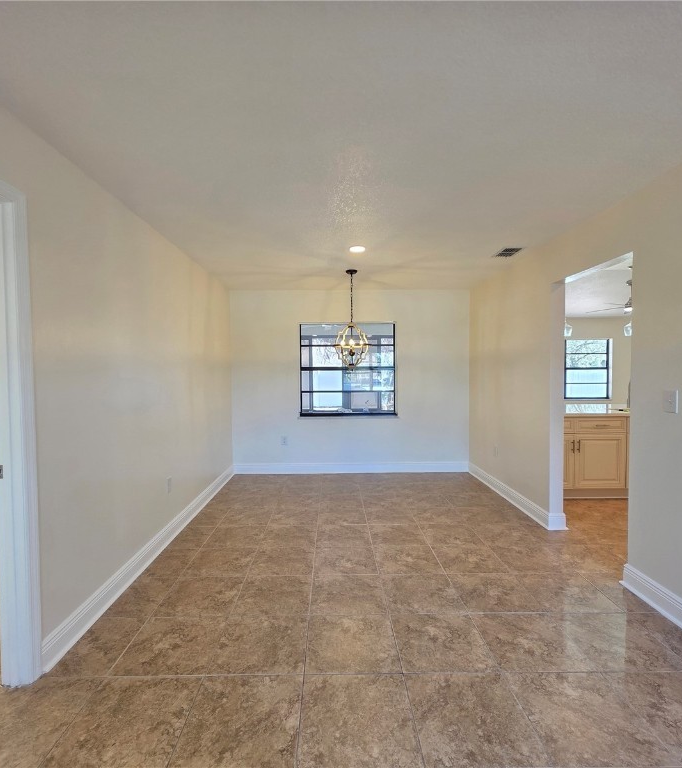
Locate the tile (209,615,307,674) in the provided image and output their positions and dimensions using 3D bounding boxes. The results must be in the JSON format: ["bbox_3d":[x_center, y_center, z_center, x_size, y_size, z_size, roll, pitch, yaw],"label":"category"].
[{"bbox_3d":[-0.392,1.316,1.946,0.448,0.015,0.421,0,2,-1],"label":"tile"}]

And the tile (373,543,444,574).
[{"bbox_3d":[0.474,1.258,2.752,0.432,0.010,0.422,0,1,-1],"label":"tile"}]

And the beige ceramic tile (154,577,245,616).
[{"bbox_3d":[-0.849,1.302,2.357,0.448,0.015,0.421,0,2,-1],"label":"beige ceramic tile"}]

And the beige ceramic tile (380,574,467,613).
[{"bbox_3d":[0.482,1.268,2.332,0.432,0.010,0.422,0,1,-1],"label":"beige ceramic tile"}]

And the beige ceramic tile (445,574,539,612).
[{"bbox_3d":[0.917,1.267,2.340,0.432,0.010,0.422,0,1,-1],"label":"beige ceramic tile"}]

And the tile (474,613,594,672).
[{"bbox_3d":[0.925,1.278,1.920,0.432,0.010,0.422,0,1,-1],"label":"tile"}]

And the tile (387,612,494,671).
[{"bbox_3d":[0.504,1.316,1.964,0.448,0.015,0.421,0,2,-1],"label":"tile"}]

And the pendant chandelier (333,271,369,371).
[{"bbox_3d":[0.119,-0.679,4.173,0.360,1.090,0.360,0,1,-1],"label":"pendant chandelier"}]

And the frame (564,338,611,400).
[{"bbox_3d":[4.934,-0.283,7.711,0.930,1.200,0.080,0,1,-1],"label":"frame"}]

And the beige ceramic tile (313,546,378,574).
[{"bbox_3d":[0.038,1.289,2.797,0.448,0.015,0.421,0,2,-1],"label":"beige ceramic tile"}]

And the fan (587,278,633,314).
[{"bbox_3d":[3.568,-1.069,4.700,1.240,0.400,1.240,0,2,-1],"label":"fan"}]

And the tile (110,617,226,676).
[{"bbox_3d":[-0.840,1.315,1.936,0.448,0.015,0.421,0,2,-1],"label":"tile"}]

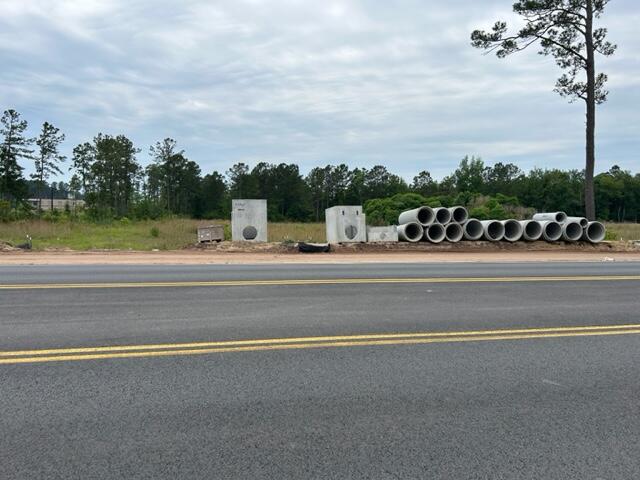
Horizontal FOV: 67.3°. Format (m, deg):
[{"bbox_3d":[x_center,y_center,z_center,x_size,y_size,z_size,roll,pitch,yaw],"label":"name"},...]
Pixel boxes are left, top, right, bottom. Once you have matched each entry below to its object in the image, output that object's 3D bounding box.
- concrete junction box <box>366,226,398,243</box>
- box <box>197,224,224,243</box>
[{"bbox_3d":[3.261,-0.320,25.256,1.520,0.760,1.350,0,3,1],"label":"concrete junction box"},{"bbox_3d":[-5.677,-0.281,25.119,1.300,0.780,1.100,-4,3,-12],"label":"box"}]

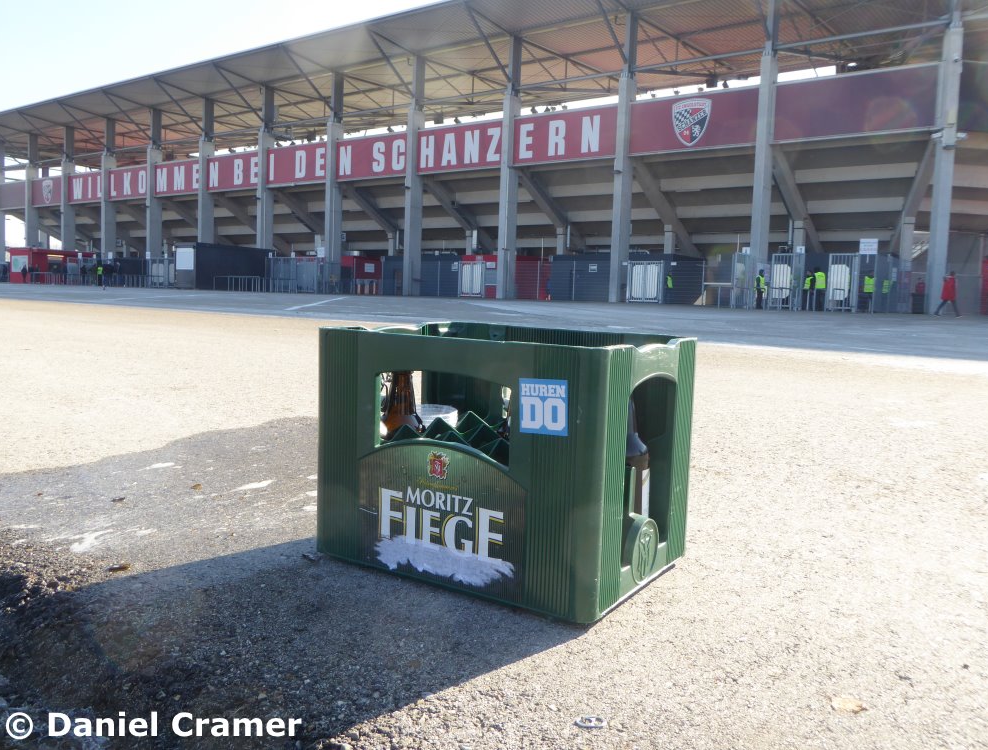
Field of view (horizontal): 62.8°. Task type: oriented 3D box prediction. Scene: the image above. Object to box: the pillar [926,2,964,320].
[{"bbox_3d":[20.087,-9.416,35.908,0.750,13.226,0.900,6,6,36],"label":"pillar"}]

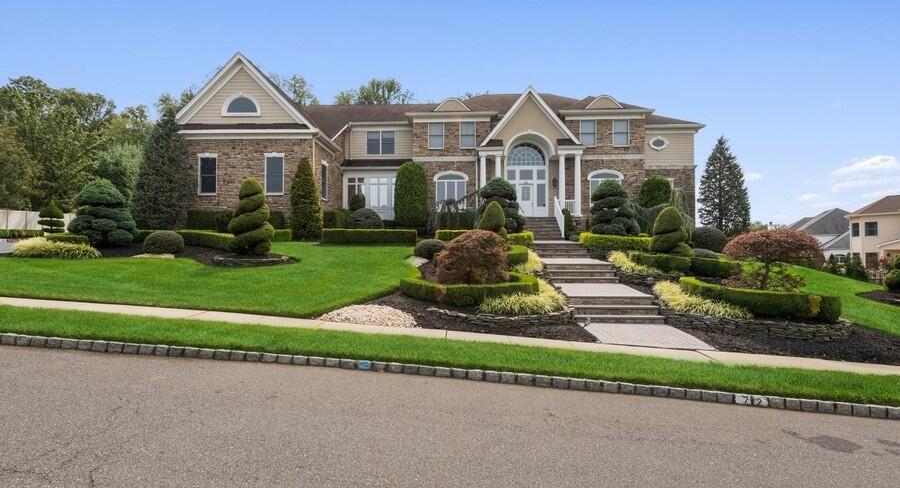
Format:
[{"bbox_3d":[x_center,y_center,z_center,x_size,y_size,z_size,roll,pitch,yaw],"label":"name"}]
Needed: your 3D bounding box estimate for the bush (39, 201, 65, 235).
[{"bbox_3d":[-19.678,-1.235,21.000,0.960,1.830,0.960,0,0,3],"label":"bush"}]

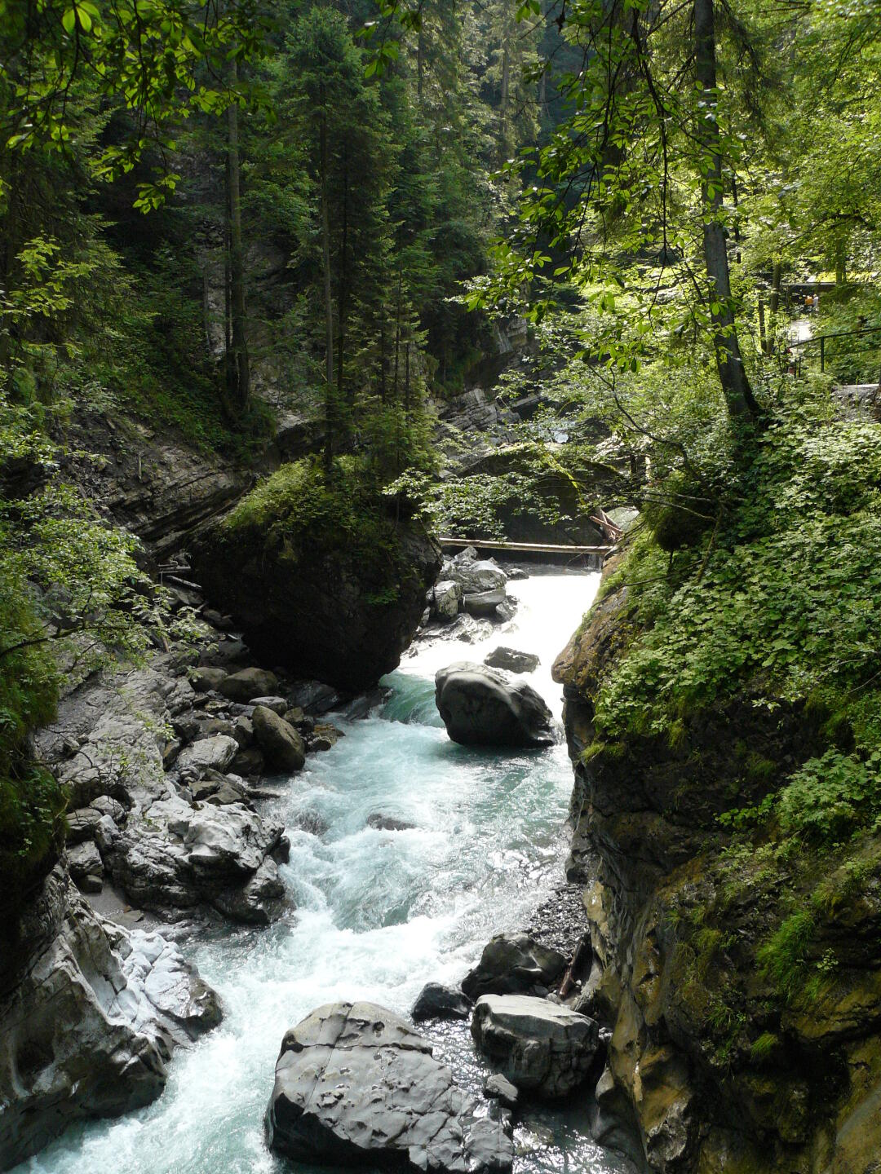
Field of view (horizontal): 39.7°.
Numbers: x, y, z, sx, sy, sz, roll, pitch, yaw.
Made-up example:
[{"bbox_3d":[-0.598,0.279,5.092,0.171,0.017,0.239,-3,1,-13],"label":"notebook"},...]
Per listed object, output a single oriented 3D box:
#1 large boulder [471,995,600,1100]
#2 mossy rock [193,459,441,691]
[{"bbox_3d":[1.280,6.200,16.400,1.600,1.050,1.150,4,11,20],"label":"large boulder"},{"bbox_3d":[-3.400,-0.400,34.300,6.600,5.800,5.600,0,10,0],"label":"mossy rock"}]

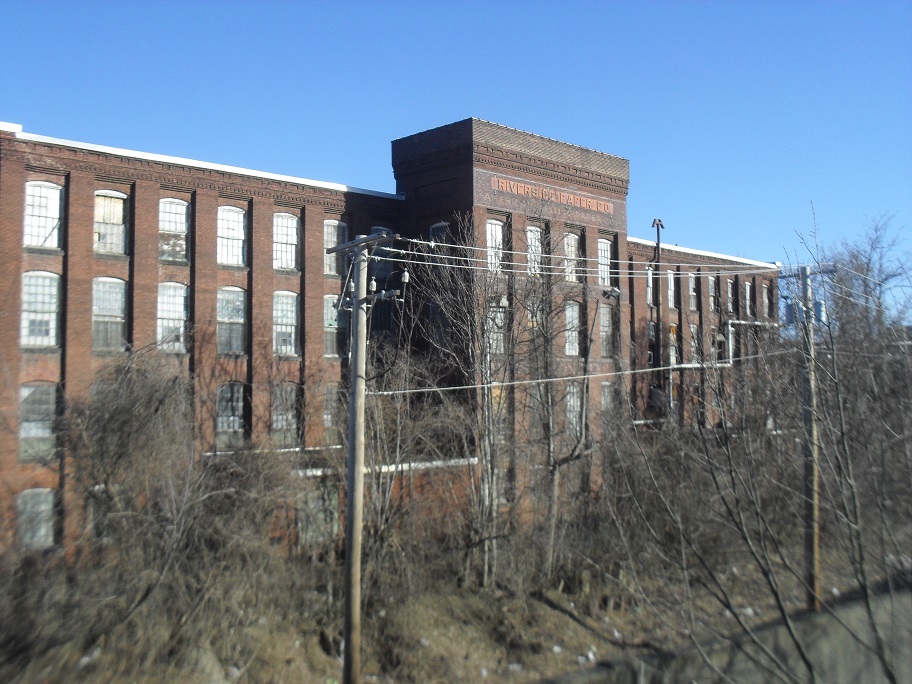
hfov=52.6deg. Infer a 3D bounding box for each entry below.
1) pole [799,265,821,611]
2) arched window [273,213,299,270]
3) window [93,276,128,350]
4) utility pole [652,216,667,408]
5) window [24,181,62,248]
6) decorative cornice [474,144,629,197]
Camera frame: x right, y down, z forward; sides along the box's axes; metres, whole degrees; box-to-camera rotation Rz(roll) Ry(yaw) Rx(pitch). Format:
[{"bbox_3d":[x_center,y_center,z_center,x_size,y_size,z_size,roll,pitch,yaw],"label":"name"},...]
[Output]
[{"bbox_3d":[10.562,2.793,27.500,0.360,10.239,0.360,0,-4,0],"label":"pole"},{"bbox_3d":[-6.953,-4.103,37.629,1.183,2.392,0.220,2,-5,-37],"label":"arched window"},{"bbox_3d":[-14.733,-1.197,39.345,1.430,3.100,0.250,2,-4,-42],"label":"window"},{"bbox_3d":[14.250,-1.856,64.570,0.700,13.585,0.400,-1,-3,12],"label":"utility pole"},{"bbox_3d":[-16.840,-5.190,37.665,1.430,2.620,0.250,2,-4,-42],"label":"window"},{"bbox_3d":[4.470,-7.635,41.470,9.987,0.780,0.500,3,-6,-41],"label":"decorative cornice"}]

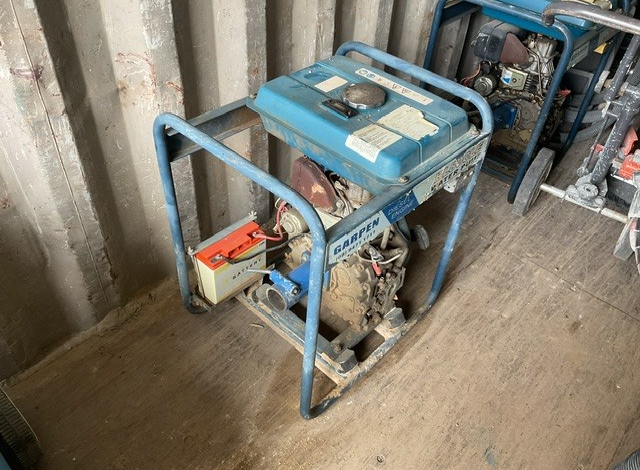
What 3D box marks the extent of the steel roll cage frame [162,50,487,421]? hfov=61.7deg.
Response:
[{"bbox_3d":[0.004,-0.029,1.326,0.488,0.677,0.565,34,50,29],"label":"steel roll cage frame"}]

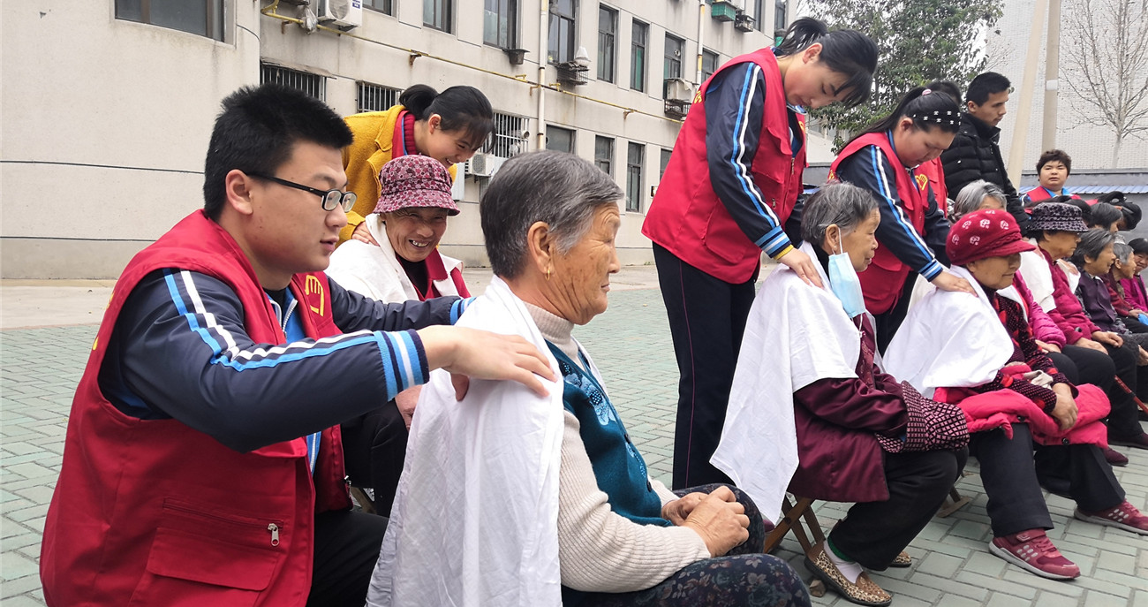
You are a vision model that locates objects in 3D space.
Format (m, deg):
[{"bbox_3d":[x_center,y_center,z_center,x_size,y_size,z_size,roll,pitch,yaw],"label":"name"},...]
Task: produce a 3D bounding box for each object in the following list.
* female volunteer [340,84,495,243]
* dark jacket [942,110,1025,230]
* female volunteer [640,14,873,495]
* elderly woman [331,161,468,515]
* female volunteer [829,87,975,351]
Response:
[{"bbox_3d":[-0.492,0.035,2.665,0.470,1.320,0.600,-3,7,-45],"label":"female volunteer"},{"bbox_3d":[1.829,-0.494,3.946,0.420,0.660,0.480,6,6,38],"label":"dark jacket"},{"bbox_3d":[0.520,-0.005,2.507,0.620,1.500,0.470,5,6,28],"label":"female volunteer"},{"bbox_3d":[-0.417,0.181,2.286,0.500,1.100,0.720,-1,6,-28],"label":"elderly woman"},{"bbox_3d":[1.171,-0.017,3.157,0.570,1.460,0.470,6,6,38],"label":"female volunteer"}]

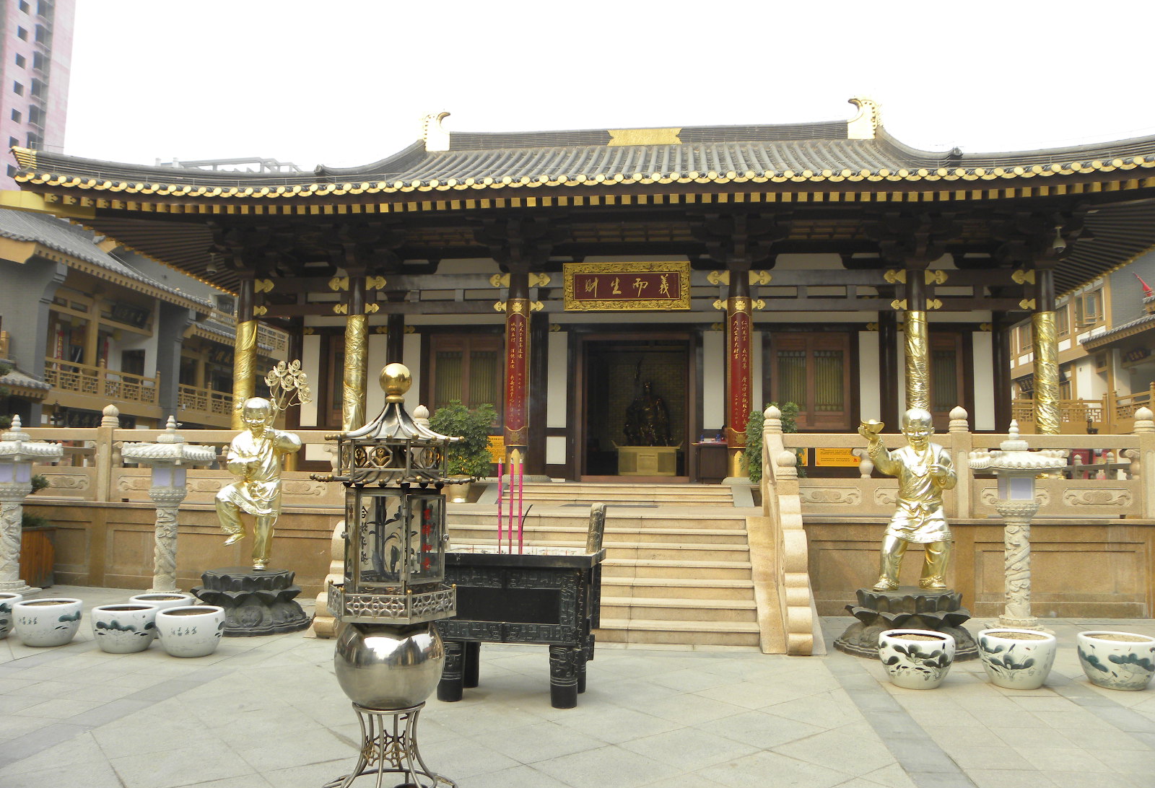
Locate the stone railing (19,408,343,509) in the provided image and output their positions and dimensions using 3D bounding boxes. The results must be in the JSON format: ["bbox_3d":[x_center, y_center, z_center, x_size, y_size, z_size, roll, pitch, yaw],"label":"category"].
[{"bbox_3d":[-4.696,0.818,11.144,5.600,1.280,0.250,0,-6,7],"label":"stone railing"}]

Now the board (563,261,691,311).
[{"bbox_3d":[0.935,-2.016,16.287,2.370,0.910,0.150,0,4,7],"label":"board"}]

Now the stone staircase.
[{"bbox_3d":[0.354,1.961,11.863,3.650,1.420,7.500,0,-6,7],"label":"stone staircase"}]

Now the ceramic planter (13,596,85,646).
[{"bbox_3d":[-4.783,2.063,7.832,0.551,0.373,0.551,0,-5,5],"label":"ceramic planter"}]

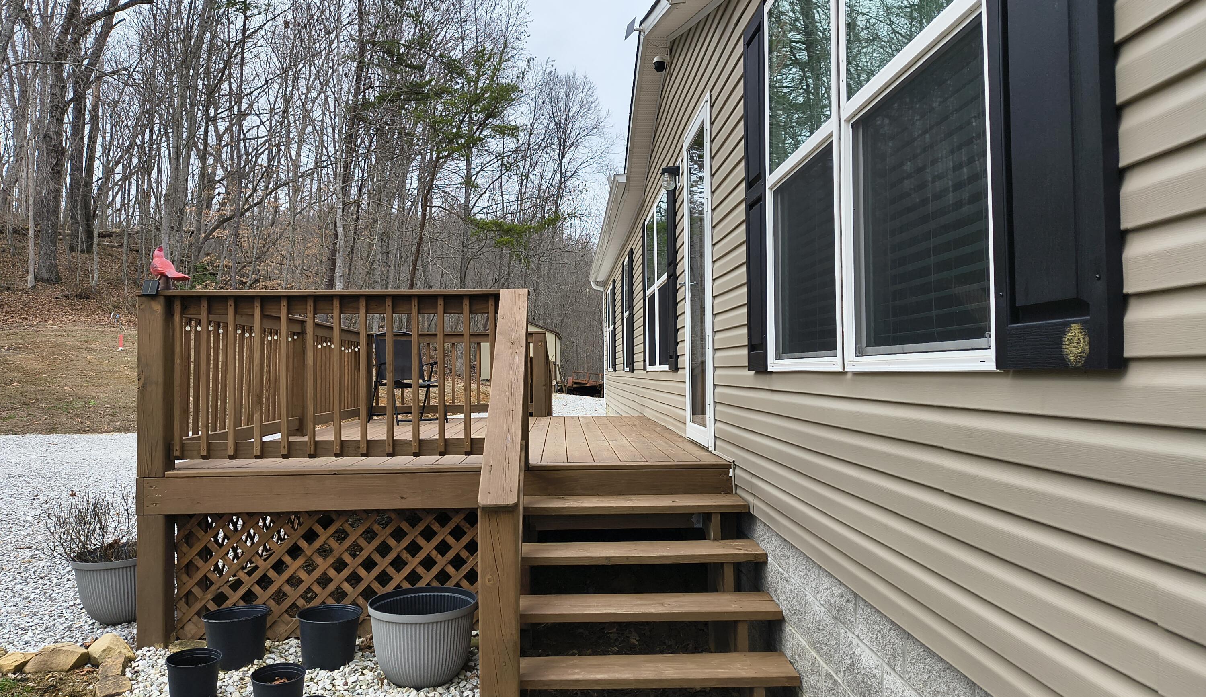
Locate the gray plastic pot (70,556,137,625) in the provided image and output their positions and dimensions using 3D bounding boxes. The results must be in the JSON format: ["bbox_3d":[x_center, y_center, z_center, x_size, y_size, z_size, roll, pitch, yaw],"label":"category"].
[{"bbox_3d":[-2.828,1.396,5.100,0.520,0.385,0.520,0,-1,-3],"label":"gray plastic pot"}]

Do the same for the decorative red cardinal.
[{"bbox_3d":[-2.249,-0.418,4.520,0.230,0.225,0.120,-1,-2,23],"label":"decorative red cardinal"}]

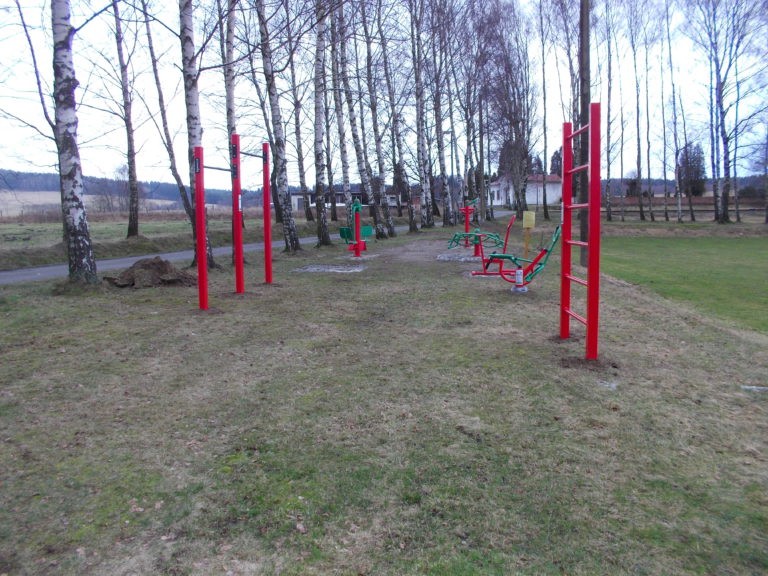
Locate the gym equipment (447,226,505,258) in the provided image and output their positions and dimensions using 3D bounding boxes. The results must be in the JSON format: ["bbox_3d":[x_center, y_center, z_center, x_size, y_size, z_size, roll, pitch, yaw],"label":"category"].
[{"bbox_3d":[2.517,-1.272,17.600,1.530,0.790,1.200,0,6,7],"label":"gym equipment"}]

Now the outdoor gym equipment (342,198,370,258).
[{"bbox_3d":[-0.743,-1.664,17.700,0.500,1.570,1.300,2,7,19],"label":"outdoor gym equipment"}]

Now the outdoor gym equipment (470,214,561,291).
[{"bbox_3d":[2.575,-0.705,12.600,1.680,1.430,0.800,1,6,12],"label":"outdoor gym equipment"}]

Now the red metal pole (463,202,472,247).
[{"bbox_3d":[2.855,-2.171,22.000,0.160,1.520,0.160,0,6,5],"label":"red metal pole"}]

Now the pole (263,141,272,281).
[{"bbox_3d":[-2.227,-1.424,12.300,0.115,2.700,0.115,1,6,10],"label":"pole"}]

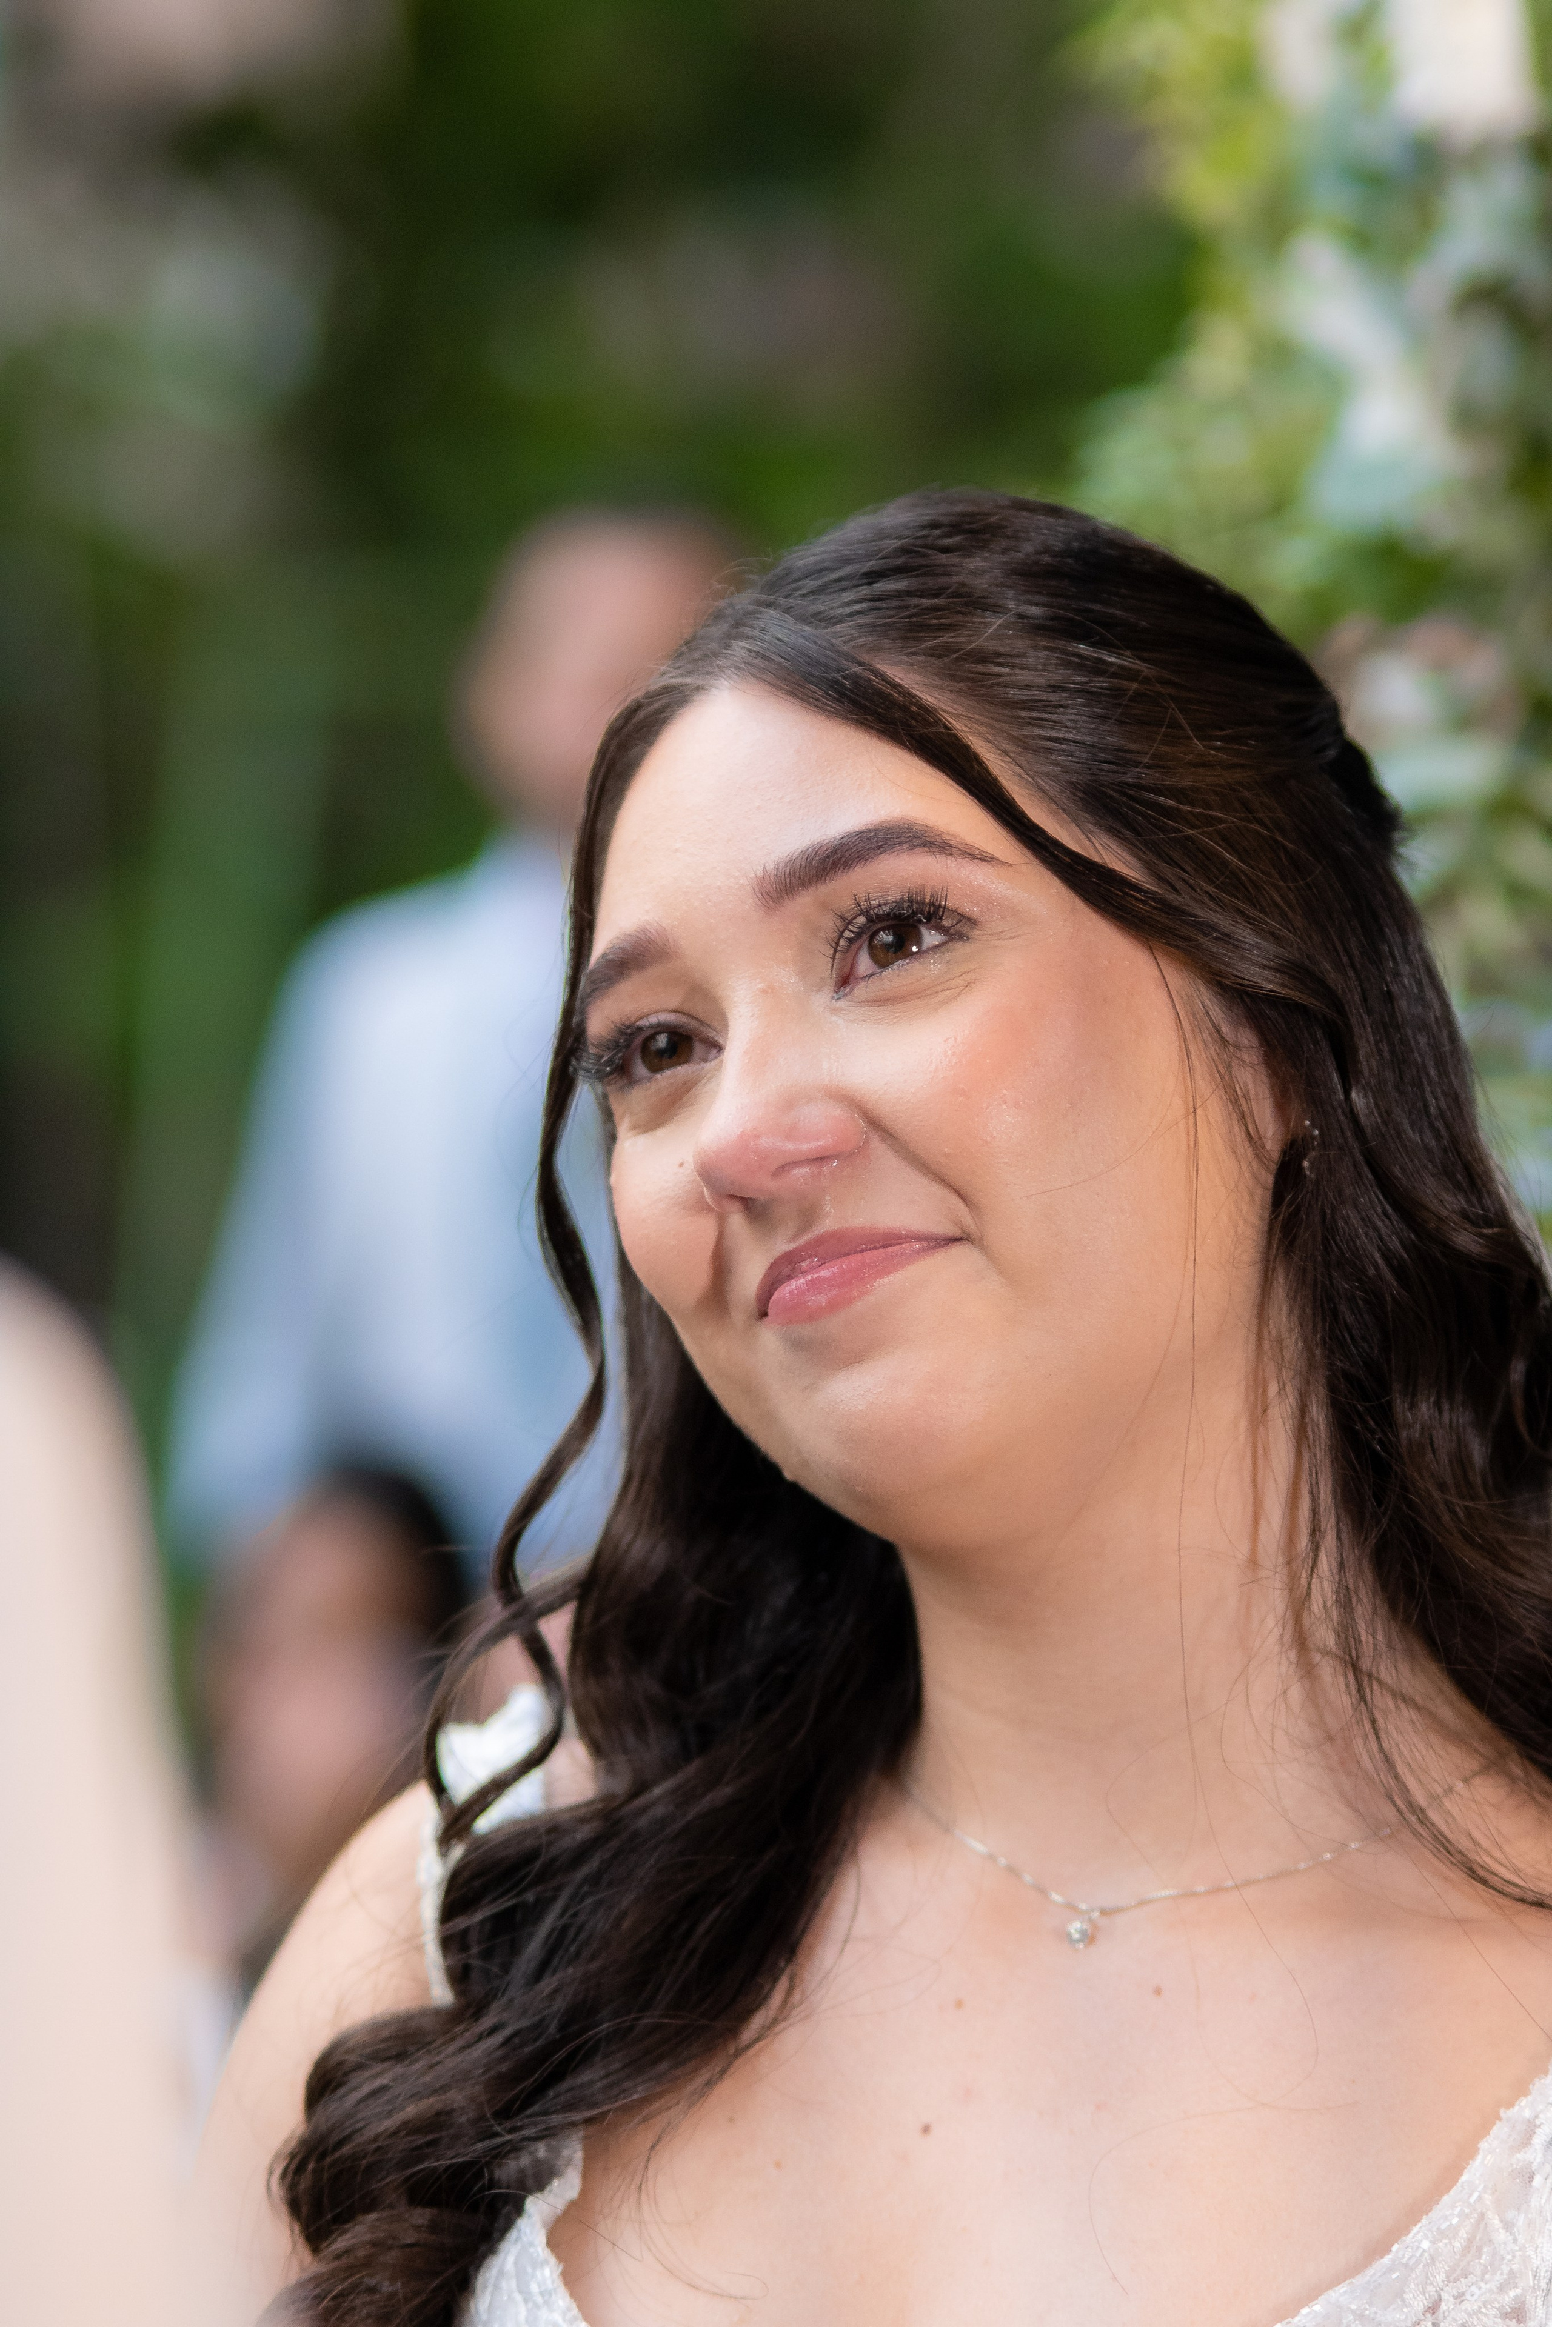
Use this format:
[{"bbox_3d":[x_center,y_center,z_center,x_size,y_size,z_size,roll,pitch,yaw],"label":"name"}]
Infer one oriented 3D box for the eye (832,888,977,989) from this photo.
[{"bbox_3d":[0.026,-0.046,1.672,0.030,0.018,0.014,-22,-17,24],"label":"eye"}]

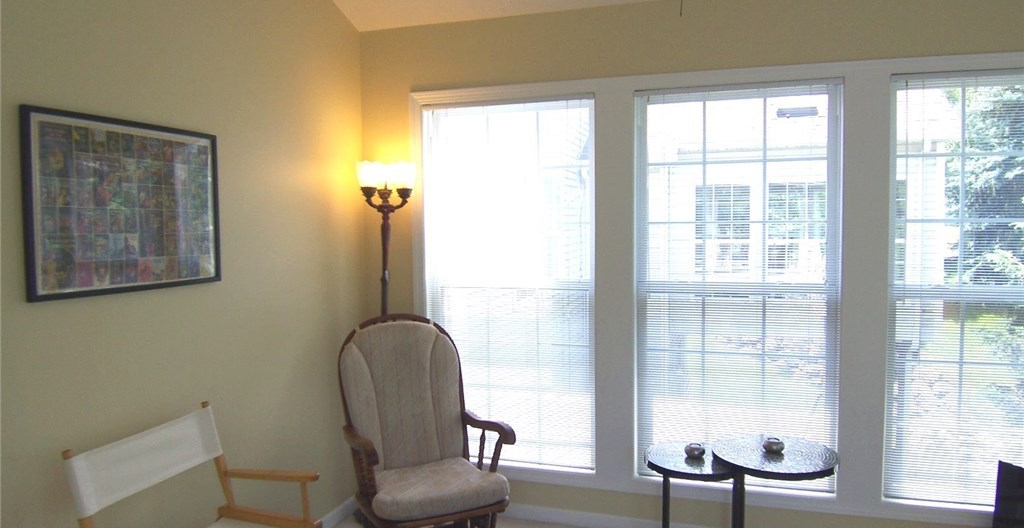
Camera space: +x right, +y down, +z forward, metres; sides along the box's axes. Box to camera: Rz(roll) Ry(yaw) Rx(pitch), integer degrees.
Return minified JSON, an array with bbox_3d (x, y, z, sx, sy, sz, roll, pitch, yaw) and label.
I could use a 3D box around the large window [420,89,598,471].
[{"bbox_3d":[-0.017,0.095,3.374,0.872,1.800,0.045,0,3,16],"label":"large window"}]

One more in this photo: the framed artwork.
[{"bbox_3d":[-1.187,-0.181,2.162,0.028,0.526,0.748,0,3,16],"label":"framed artwork"}]

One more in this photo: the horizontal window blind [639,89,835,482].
[{"bbox_3d":[1.007,0.104,3.082,0.876,1.800,0.045,0,3,16],"label":"horizontal window blind"}]

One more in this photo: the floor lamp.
[{"bbox_3d":[-0.599,0.400,3.318,0.275,1.780,0.275,0,3,16],"label":"floor lamp"}]

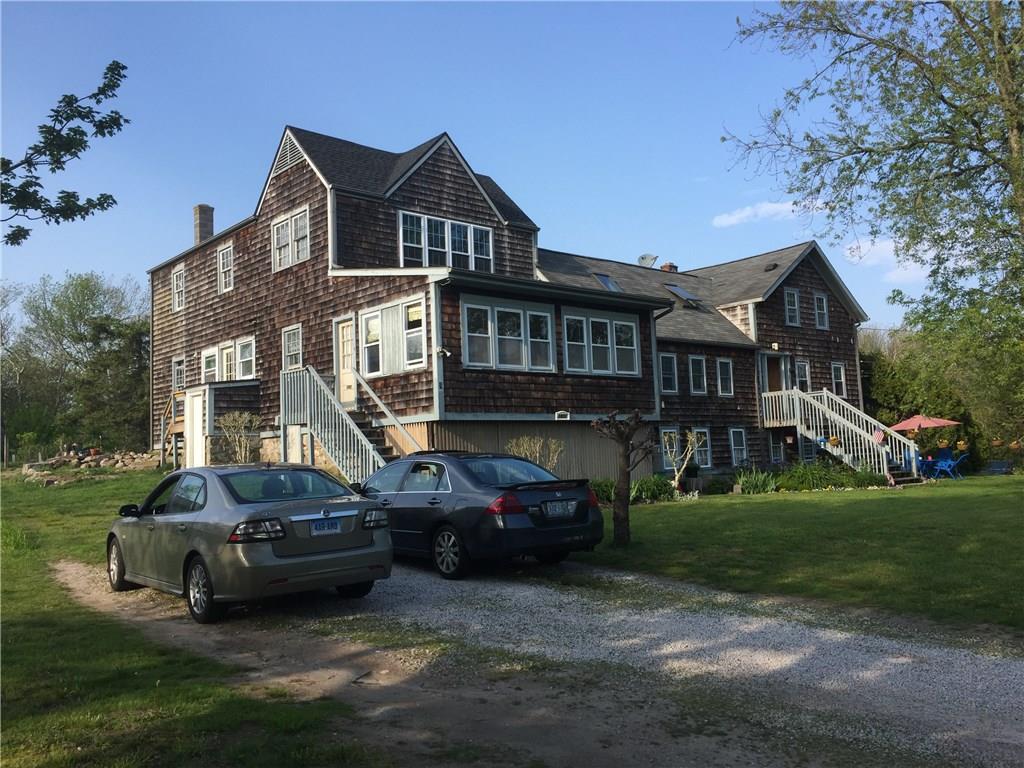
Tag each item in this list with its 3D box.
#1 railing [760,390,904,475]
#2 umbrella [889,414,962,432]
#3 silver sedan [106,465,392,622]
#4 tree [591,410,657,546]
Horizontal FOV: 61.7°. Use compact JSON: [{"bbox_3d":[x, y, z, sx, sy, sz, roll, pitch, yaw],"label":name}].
[{"bbox_3d":[9.774,1.441,25.840,1.850,2.750,3.750,2,-7,-42],"label":"railing"},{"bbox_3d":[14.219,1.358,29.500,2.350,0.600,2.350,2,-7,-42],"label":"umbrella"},{"bbox_3d":[-3.183,1.655,9.743,1.790,1.440,4.640,1,-5,-40],"label":"silver sedan"},{"bbox_3d":[1.658,1.385,12.640,0.980,1.980,0.900,-3,-5,7],"label":"tree"}]

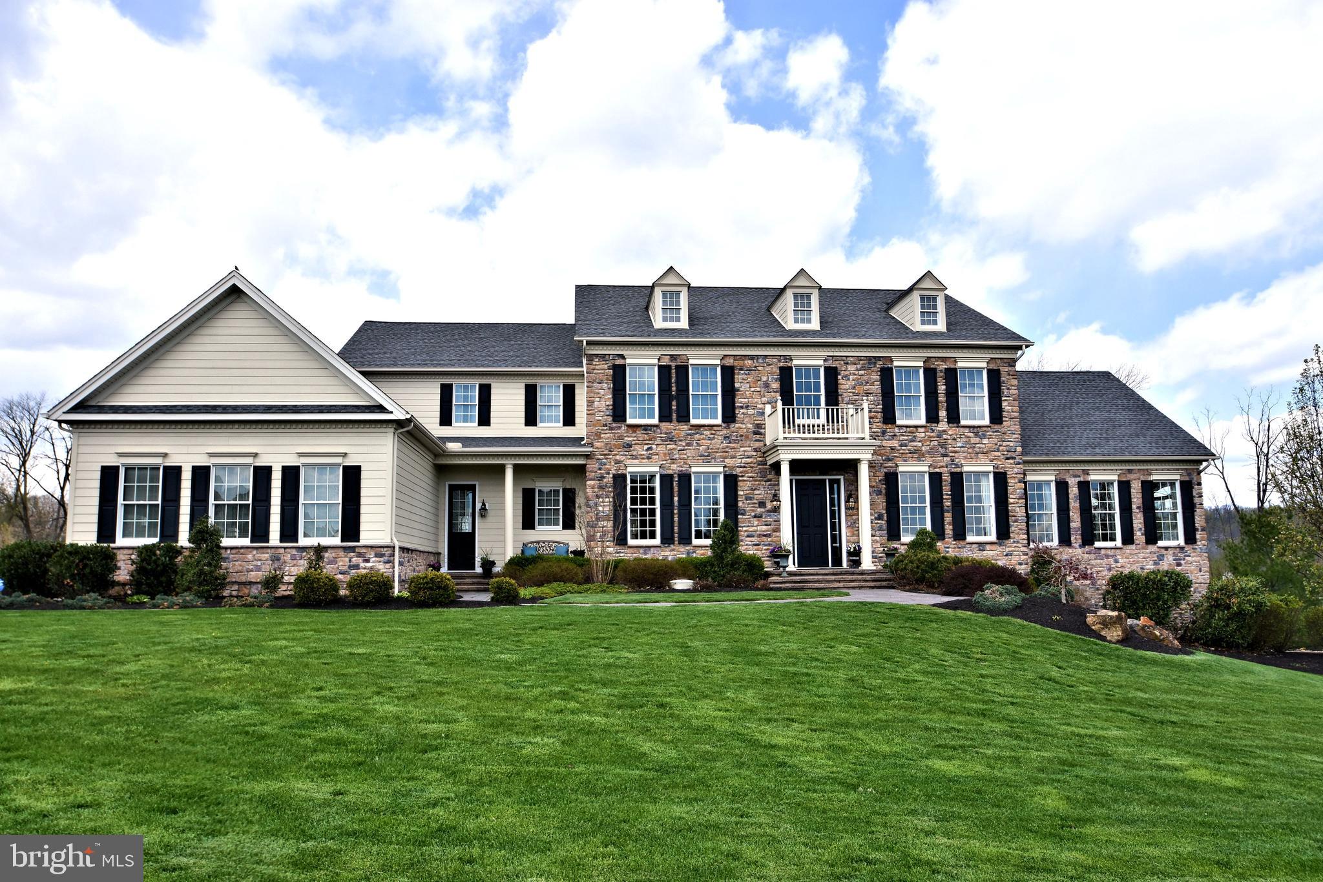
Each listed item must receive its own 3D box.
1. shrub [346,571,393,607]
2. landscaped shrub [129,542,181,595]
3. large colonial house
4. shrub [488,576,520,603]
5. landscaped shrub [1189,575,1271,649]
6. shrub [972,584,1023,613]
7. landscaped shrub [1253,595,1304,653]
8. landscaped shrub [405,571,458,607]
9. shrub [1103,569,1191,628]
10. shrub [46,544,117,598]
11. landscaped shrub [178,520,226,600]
[{"bbox_3d":[-5.432,2.757,16.407,0.840,0.653,0.840,0,-8,-6],"label":"shrub"},{"bbox_3d":[-9.563,2.435,16.637,0.845,1.033,0.845,0,-8,-6],"label":"landscaped shrub"},{"bbox_3d":[1.591,-0.376,27.806,29.300,11.100,18.100,0,-8,-6],"label":"large colonial house"},{"bbox_3d":[-3.140,2.983,17.627,0.630,0.537,0.630,0,-8,-6],"label":"shrub"},{"bbox_3d":[14.857,4.463,23.029,1.814,1.942,1.814,0,-8,-6],"label":"landscaped shrub"},{"bbox_3d":[7.737,3.622,20.283,1.110,0.665,1.110,0,-8,-6],"label":"shrub"},{"bbox_3d":[16.458,4.873,23.642,1.296,1.523,1.296,0,-8,-6],"label":"landscaped shrub"},{"bbox_3d":[-4.308,2.776,16.520,0.899,0.658,0.899,0,-8,-6],"label":"landscaped shrub"},{"bbox_3d":[13.410,4.343,24.320,2.196,1.595,1.757,0,-8,-6],"label":"shrub"},{"bbox_3d":[-10.788,2.431,16.409,1.109,1.038,0.998,0,-8,-6],"label":"shrub"},{"bbox_3d":[-8.629,2.202,16.565,0.826,1.552,0.826,0,-8,-6],"label":"landscaped shrub"}]

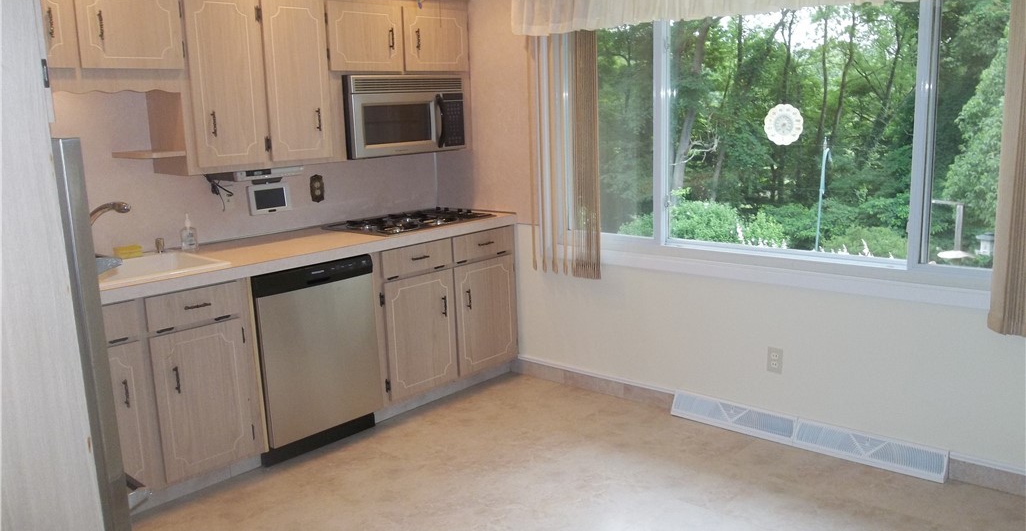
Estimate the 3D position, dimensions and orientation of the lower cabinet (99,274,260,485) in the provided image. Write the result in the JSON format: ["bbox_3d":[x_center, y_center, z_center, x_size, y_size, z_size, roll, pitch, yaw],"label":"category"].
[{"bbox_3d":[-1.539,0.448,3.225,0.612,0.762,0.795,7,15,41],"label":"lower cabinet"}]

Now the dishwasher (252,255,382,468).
[{"bbox_3d":[-1.049,0.382,3.735,0.605,0.860,0.610,7,15,41],"label":"dishwasher"}]

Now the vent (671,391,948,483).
[{"bbox_3d":[1.232,0.725,3.489,1.210,0.102,0.066,7,15,41],"label":"vent"}]

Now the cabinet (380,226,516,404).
[{"bbox_3d":[-0.529,0.192,4.342,0.612,0.762,0.970,7,15,41],"label":"cabinet"}]

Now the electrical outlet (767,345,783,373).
[{"bbox_3d":[1.156,0.421,3.526,0.069,0.114,0.010,7,15,41],"label":"electrical outlet"}]

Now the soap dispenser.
[{"bbox_3d":[-1.459,-0.152,3.601,0.052,0.165,0.072,7,15,41],"label":"soap dispenser"}]

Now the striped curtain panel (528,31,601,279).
[{"bbox_3d":[0.254,-0.596,3.989,0.415,1.320,0.095,7,15,41],"label":"striped curtain panel"}]

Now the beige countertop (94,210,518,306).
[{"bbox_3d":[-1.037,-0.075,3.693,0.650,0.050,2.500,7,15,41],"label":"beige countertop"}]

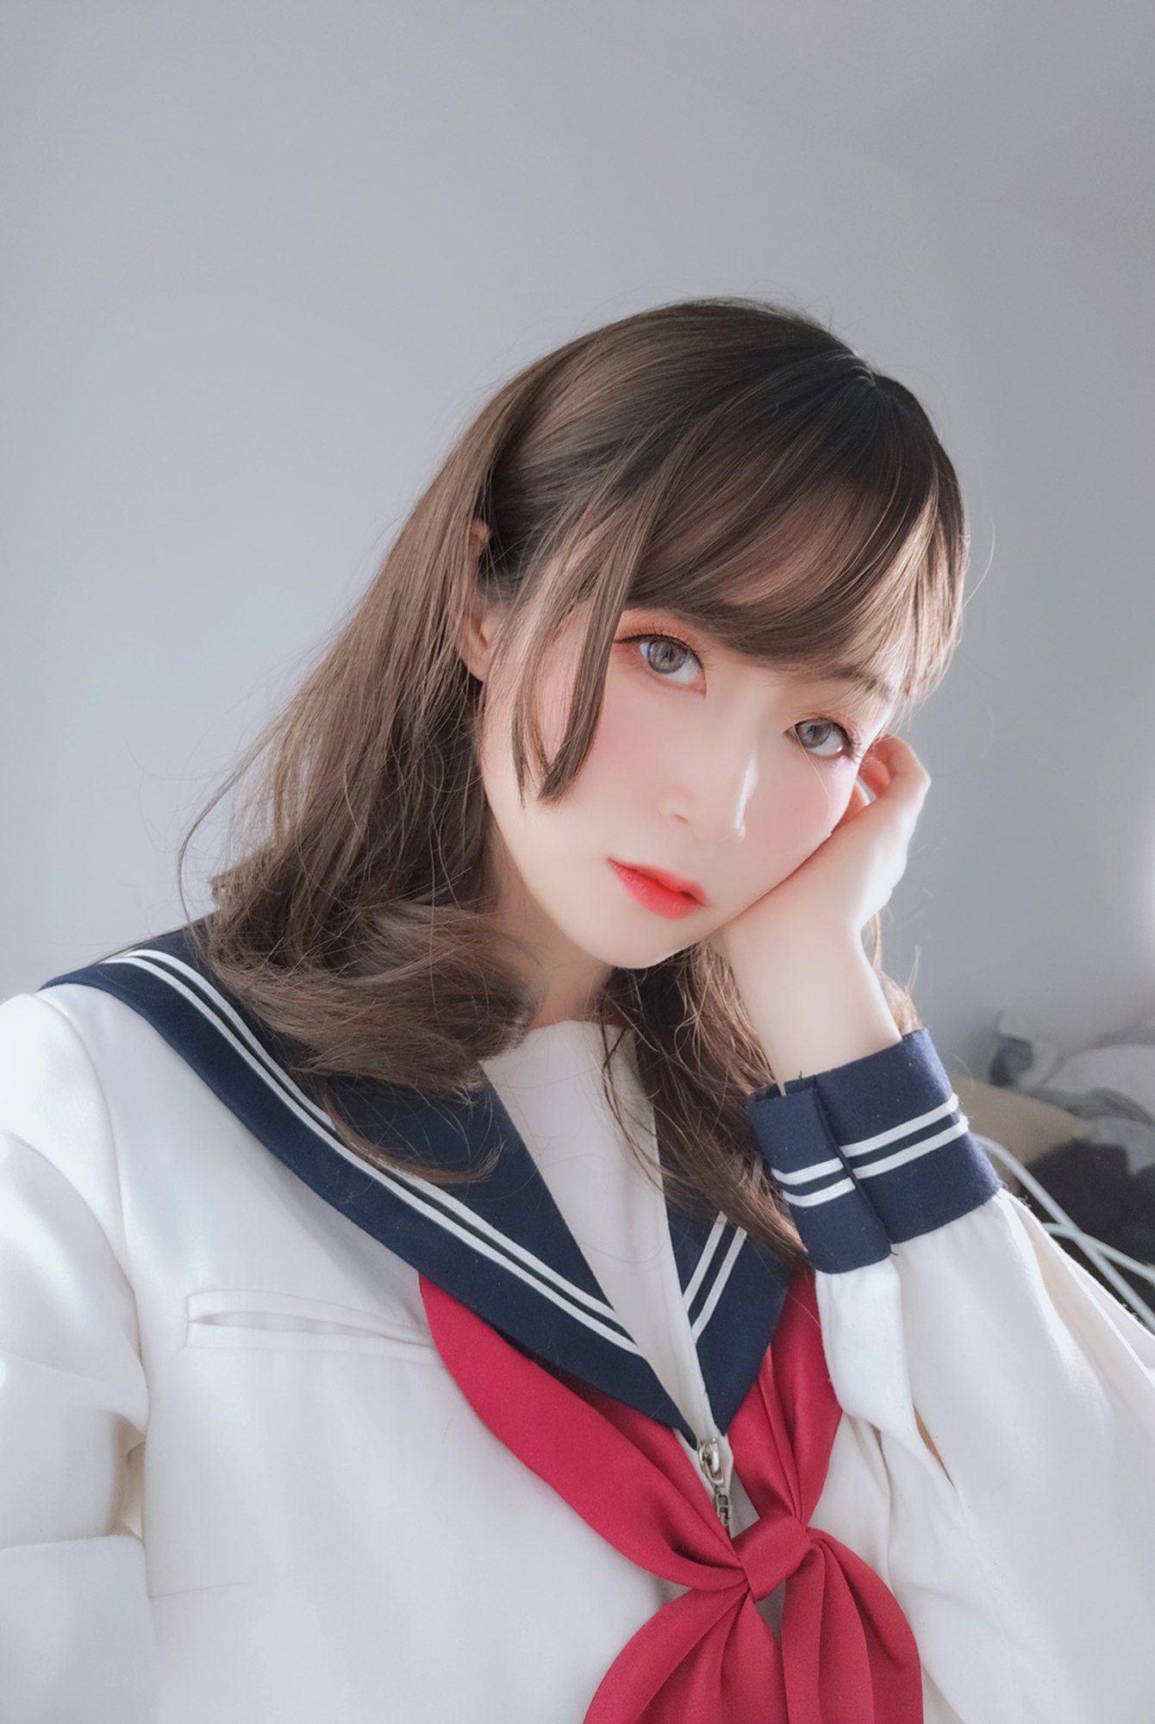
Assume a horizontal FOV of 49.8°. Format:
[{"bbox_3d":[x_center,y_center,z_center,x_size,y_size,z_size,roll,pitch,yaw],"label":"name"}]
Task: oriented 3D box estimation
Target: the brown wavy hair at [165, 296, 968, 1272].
[{"bbox_3d":[0.014,-0.045,0.550,0.290,0.380,0.250,17,6,-21],"label":"brown wavy hair"}]

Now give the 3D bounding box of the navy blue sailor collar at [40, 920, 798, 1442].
[{"bbox_3d":[-0.015,0.125,0.535,0.380,0.220,0.240,-4,10,-27],"label":"navy blue sailor collar"}]

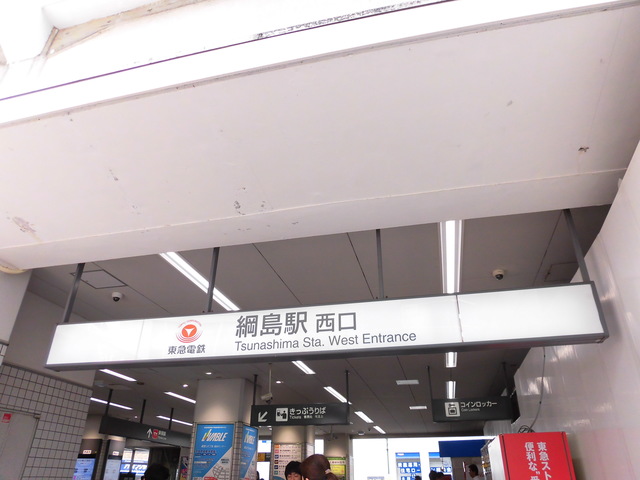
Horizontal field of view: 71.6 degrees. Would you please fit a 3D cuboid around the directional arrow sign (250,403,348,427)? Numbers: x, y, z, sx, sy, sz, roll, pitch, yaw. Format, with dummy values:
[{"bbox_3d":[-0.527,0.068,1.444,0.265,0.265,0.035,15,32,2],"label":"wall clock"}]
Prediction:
[{"bbox_3d":[-0.417,3.618,9.157,2.062,0.405,0.175,-6,-30,13],"label":"directional arrow sign"}]

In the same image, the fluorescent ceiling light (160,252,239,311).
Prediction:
[{"bbox_3d":[-1.372,0.558,5.340,0.194,0.072,1.854,-6,-30,13],"label":"fluorescent ceiling light"}]

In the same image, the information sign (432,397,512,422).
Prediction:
[{"bbox_3d":[2.832,3.177,8.283,1.385,0.418,0.175,-6,-30,13],"label":"information sign"}]

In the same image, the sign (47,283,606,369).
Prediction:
[{"bbox_3d":[-0.257,0.798,3.843,4.797,0.426,0.175,-6,-30,13],"label":"sign"}]

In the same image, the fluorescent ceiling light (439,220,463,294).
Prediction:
[{"bbox_3d":[1.394,0.247,4.705,0.202,0.072,1.854,-6,-30,13],"label":"fluorescent ceiling light"}]

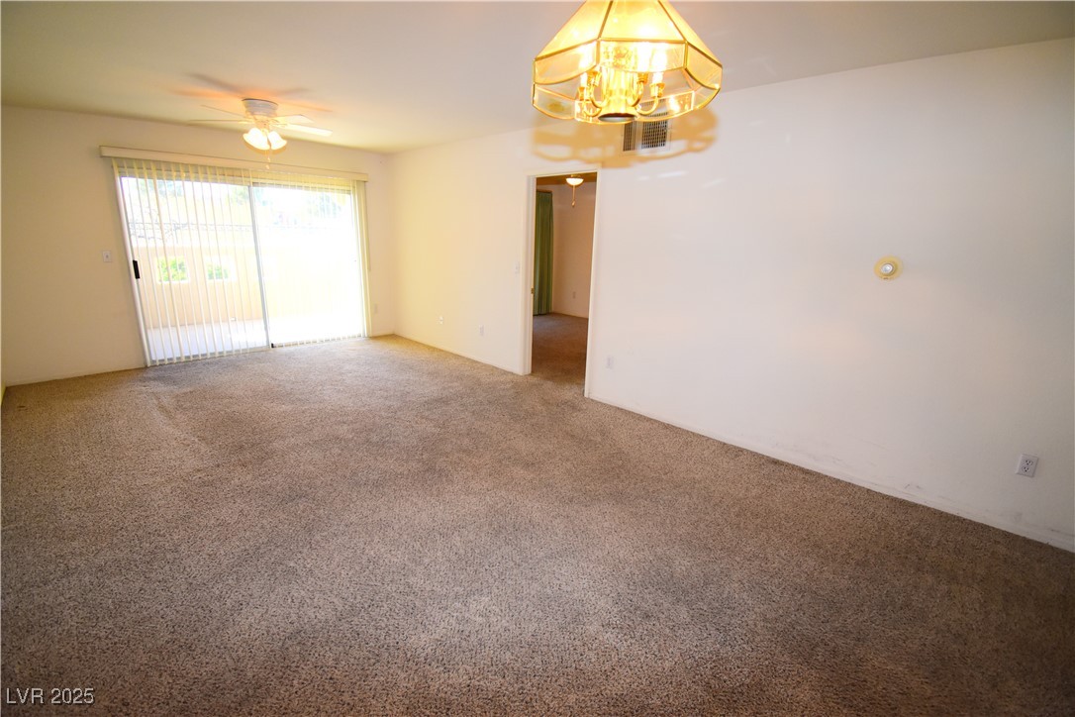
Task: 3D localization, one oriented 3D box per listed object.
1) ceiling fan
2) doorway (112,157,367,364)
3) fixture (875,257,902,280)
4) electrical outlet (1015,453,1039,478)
[{"bbox_3d":[-2.224,-1.878,3.639,1.080,0.380,1.080,8,16,20],"label":"ceiling fan"},{"bbox_3d":[-3.268,-1.095,5.357,0.120,2.040,2.430,16,20,41],"label":"doorway"},{"bbox_3d":[1.984,-0.511,2.536,0.130,0.135,0.060,16,20,41],"label":"fixture"},{"bbox_3d":[2.535,0.557,2.318,0.071,0.115,0.010,16,20,41],"label":"electrical outlet"}]

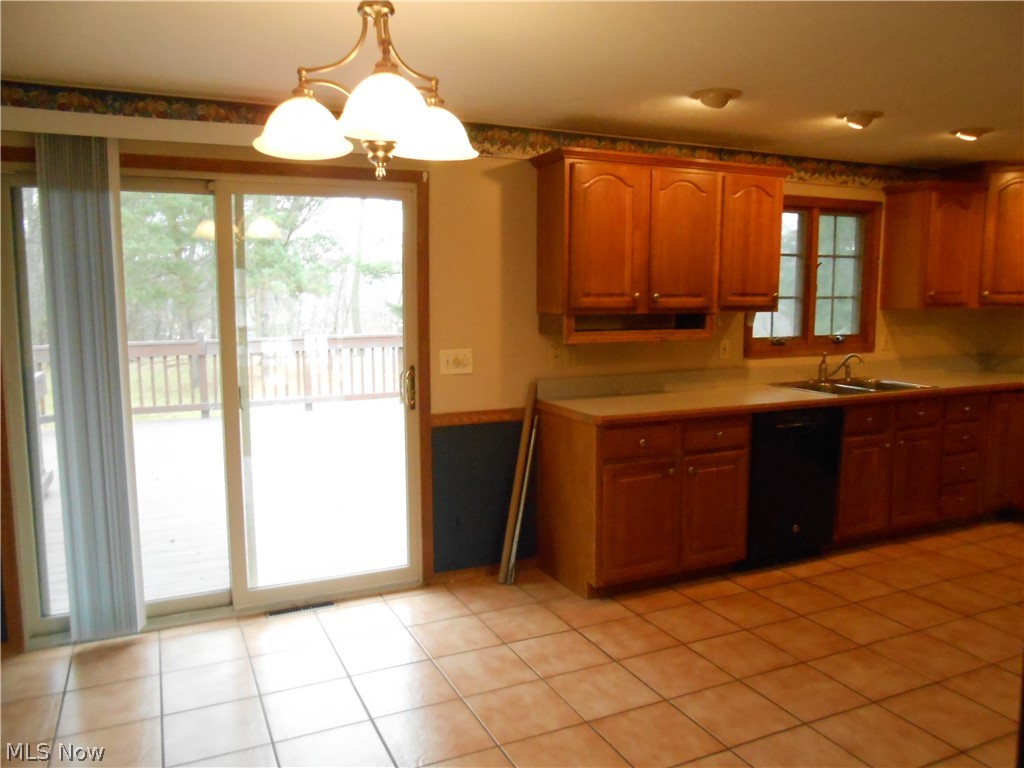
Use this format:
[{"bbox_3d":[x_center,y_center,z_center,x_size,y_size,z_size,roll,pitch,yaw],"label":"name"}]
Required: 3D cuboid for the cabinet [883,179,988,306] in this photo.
[{"bbox_3d":[2.758,-0.884,5.021,0.560,0.775,0.335,-3,7,-25],"label":"cabinet"}]

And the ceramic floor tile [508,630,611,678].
[{"bbox_3d":[0.199,1.107,3.163,0.325,0.010,0.326,-3,7,-25],"label":"ceramic floor tile"}]

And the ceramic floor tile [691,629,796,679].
[{"bbox_3d":[0.954,1.121,3.186,0.330,0.010,0.330,-3,8,-25],"label":"ceramic floor tile"}]

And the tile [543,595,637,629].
[{"bbox_3d":[0.358,1.055,3.602,0.325,0.010,0.326,-3,7,-25],"label":"tile"}]

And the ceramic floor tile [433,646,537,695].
[{"bbox_3d":[-0.102,1.125,3.025,0.325,0.010,0.326,-3,7,-25],"label":"ceramic floor tile"}]

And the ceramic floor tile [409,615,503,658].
[{"bbox_3d":[-0.242,1.091,3.326,0.325,0.010,0.326,-3,7,-25],"label":"ceramic floor tile"}]

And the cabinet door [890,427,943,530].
[{"bbox_3d":[2.386,0.542,4.543,0.415,0.588,0.020,-3,7,-25],"label":"cabinet door"}]

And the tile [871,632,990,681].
[{"bbox_3d":[1.705,1.121,3.165,0.330,0.010,0.330,-3,8,-25],"label":"tile"}]

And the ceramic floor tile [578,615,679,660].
[{"bbox_3d":[0.505,1.097,3.329,0.328,0.010,0.328,-3,7,-25],"label":"ceramic floor tile"}]

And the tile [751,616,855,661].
[{"bbox_3d":[1.259,1.103,3.327,0.330,0.010,0.330,-3,8,-25],"label":"tile"}]

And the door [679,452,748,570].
[{"bbox_3d":[1.037,0.625,3.915,0.429,0.586,0.020,-3,7,-25],"label":"door"}]

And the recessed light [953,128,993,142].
[{"bbox_3d":[2.415,-1.298,4.032,0.190,0.050,0.190,-3,8,-25],"label":"recessed light"}]

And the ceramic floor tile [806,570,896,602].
[{"bbox_3d":[1.726,1.031,3.911,0.330,0.010,0.330,-3,8,-25],"label":"ceramic floor tile"}]

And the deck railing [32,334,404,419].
[{"bbox_3d":[-3.542,-0.085,9.949,4.666,0.988,0.134,-3,7,-25],"label":"deck railing"}]

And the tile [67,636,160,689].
[{"bbox_3d":[-1.590,1.129,3.077,0.328,0.010,0.328,-3,7,-25],"label":"tile"}]

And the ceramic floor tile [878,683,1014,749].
[{"bbox_3d":[1.520,1.154,2.673,0.325,0.010,0.326,-3,7,-25],"label":"ceramic floor tile"}]

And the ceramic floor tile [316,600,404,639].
[{"bbox_3d":[-0.690,1.086,3.530,0.330,0.010,0.330,-3,8,-25],"label":"ceramic floor tile"}]

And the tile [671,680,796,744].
[{"bbox_3d":[0.790,1.168,2.726,0.328,0.010,0.328,-3,7,-25],"label":"tile"}]

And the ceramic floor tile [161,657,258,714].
[{"bbox_3d":[-1.157,1.158,2.947,0.330,0.010,0.330,-3,8,-25],"label":"ceramic floor tile"}]

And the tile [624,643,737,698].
[{"bbox_3d":[0.649,1.139,3.046,0.330,0.010,0.330,-3,8,-25],"label":"tile"}]

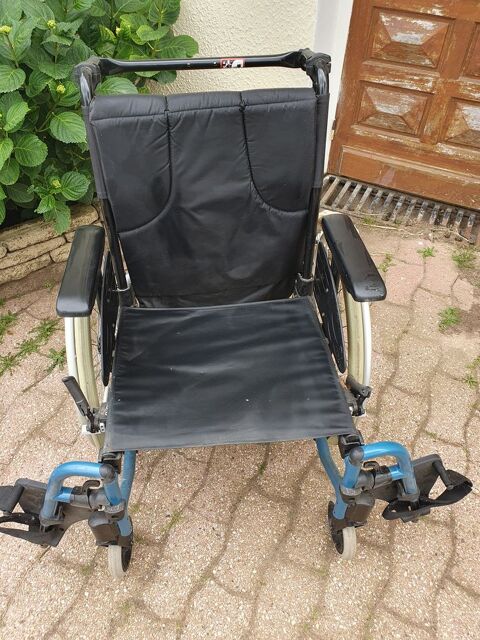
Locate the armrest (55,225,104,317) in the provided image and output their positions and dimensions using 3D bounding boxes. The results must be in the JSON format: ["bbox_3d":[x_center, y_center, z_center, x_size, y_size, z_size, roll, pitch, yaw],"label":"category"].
[{"bbox_3d":[-0.283,-0.097,0.870,0.055,0.034,0.229,-4,44,-4],"label":"armrest"}]

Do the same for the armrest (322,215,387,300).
[{"bbox_3d":[0.205,-0.121,0.891,0.055,0.034,0.229,-4,44,-4],"label":"armrest"}]

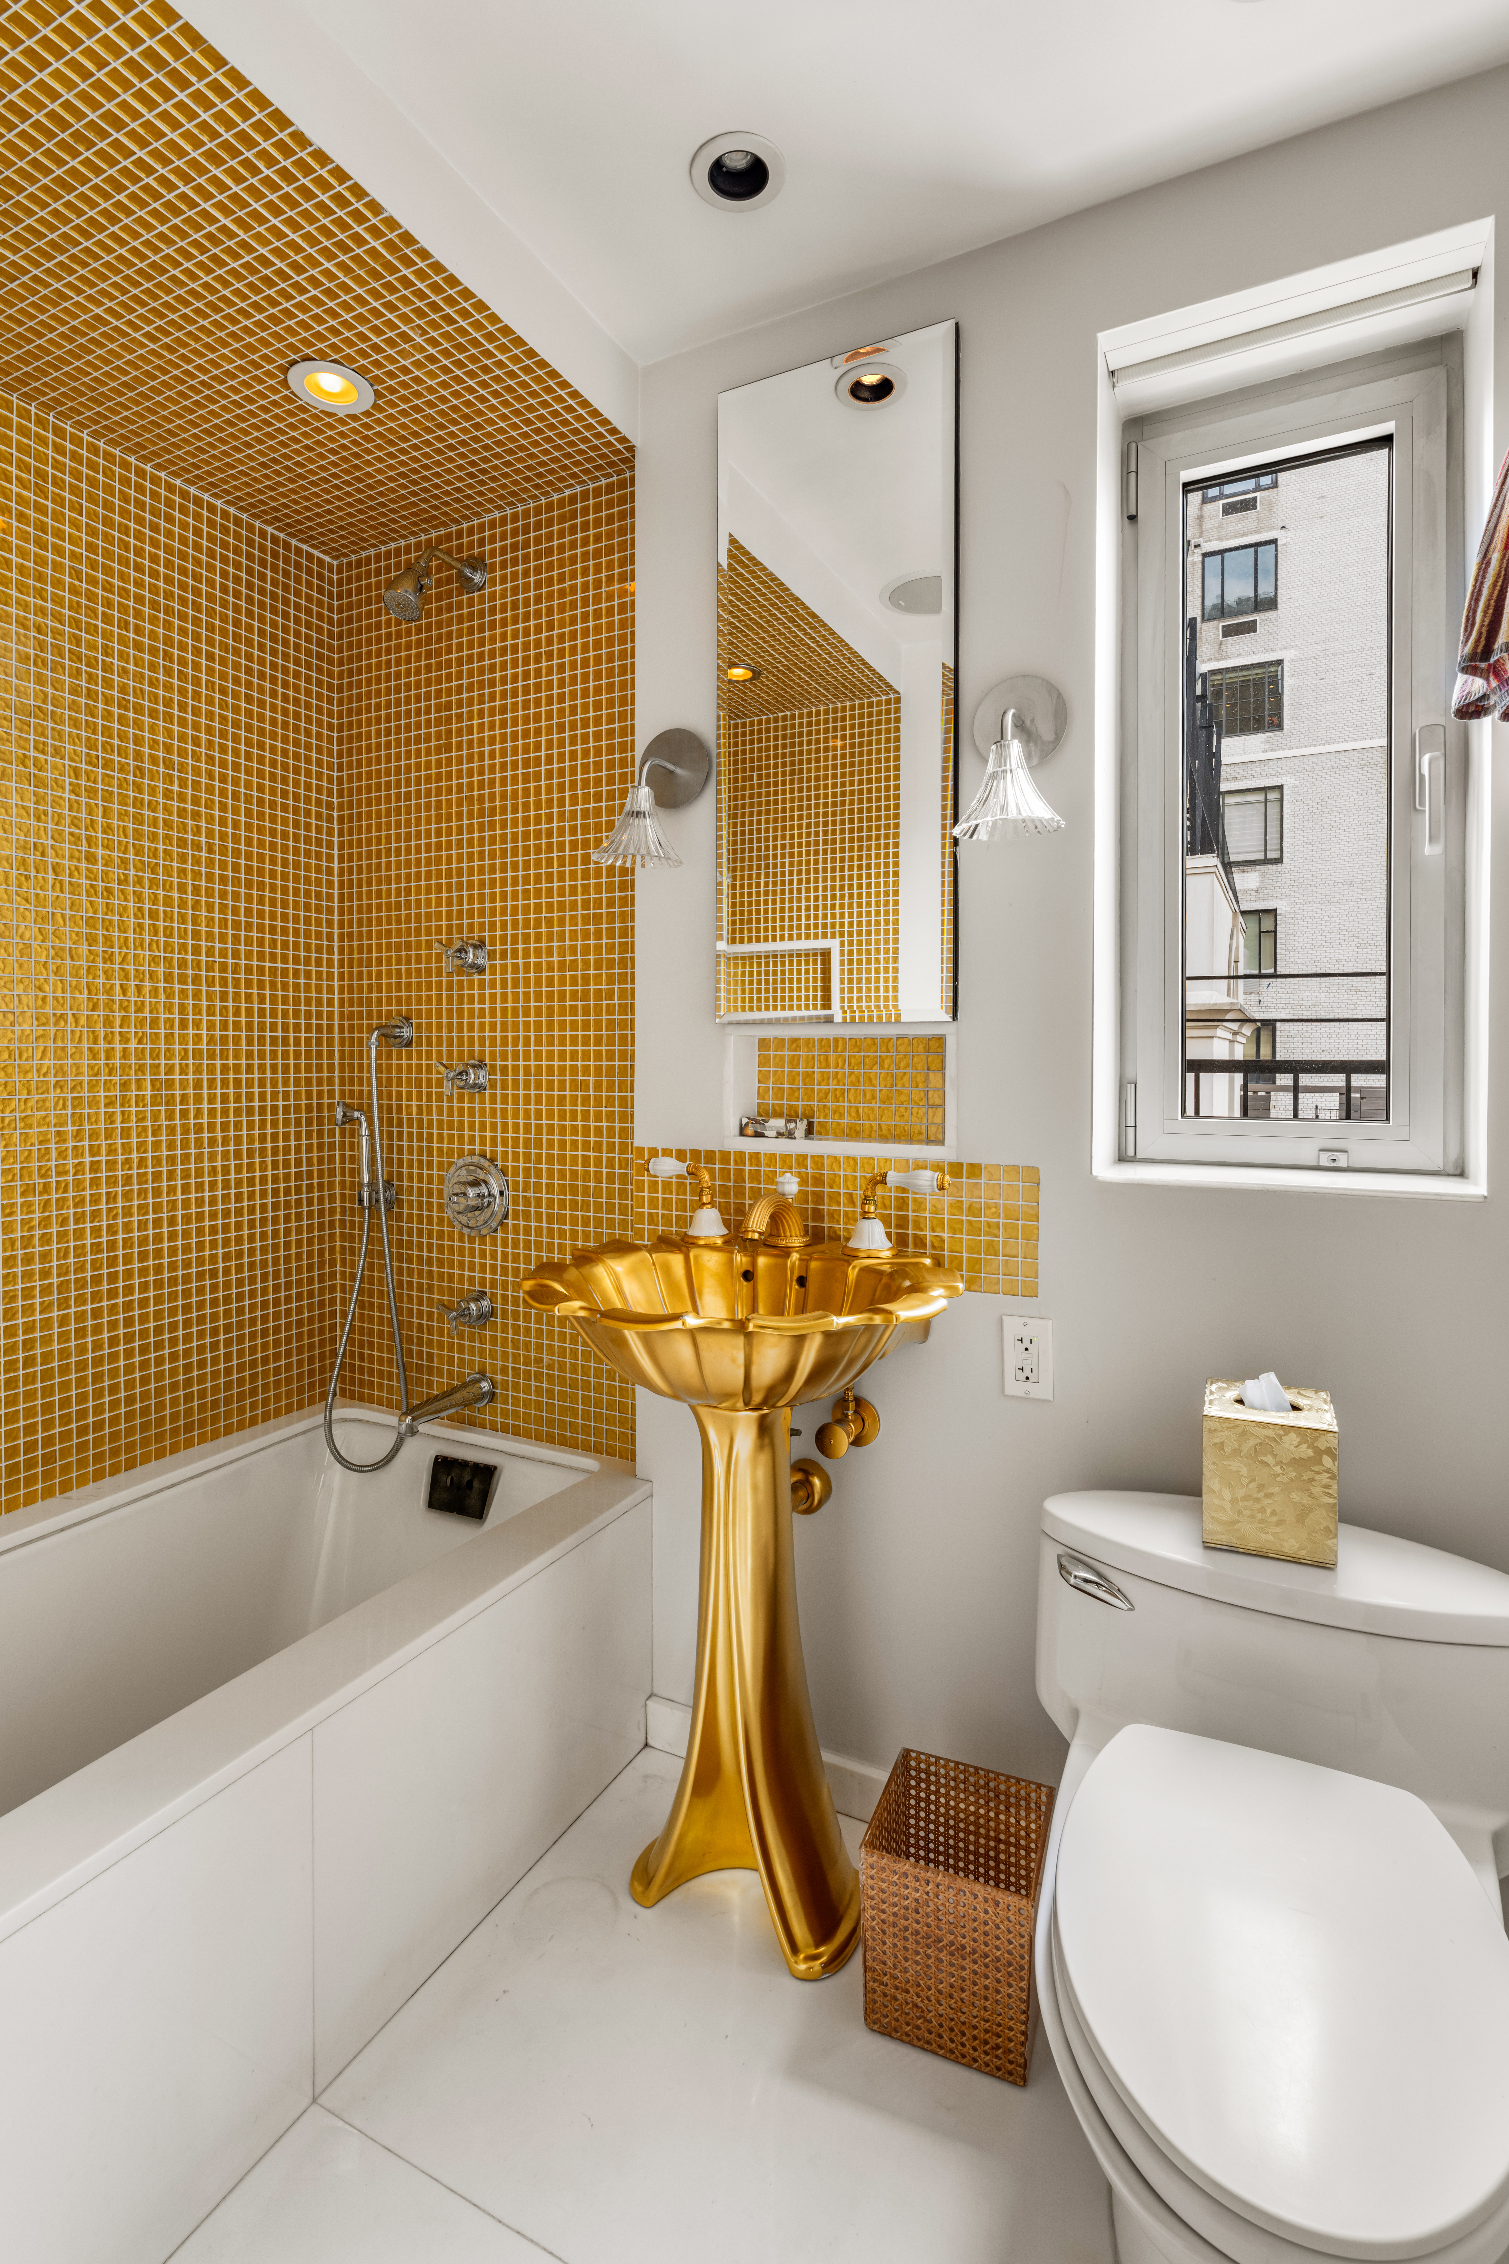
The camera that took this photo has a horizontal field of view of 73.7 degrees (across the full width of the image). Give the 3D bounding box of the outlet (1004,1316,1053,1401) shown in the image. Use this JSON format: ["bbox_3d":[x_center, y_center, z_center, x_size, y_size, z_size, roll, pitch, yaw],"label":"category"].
[{"bbox_3d":[0.380,0.316,1.400,0.069,0.114,0.007,1,3,25],"label":"outlet"}]

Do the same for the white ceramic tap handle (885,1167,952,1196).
[{"bbox_3d":[0.223,0.066,1.373,0.090,0.032,0.032,1,3,25],"label":"white ceramic tap handle"}]

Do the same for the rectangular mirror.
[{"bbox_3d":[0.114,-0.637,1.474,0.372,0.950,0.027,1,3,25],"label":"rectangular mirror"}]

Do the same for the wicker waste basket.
[{"bbox_3d":[0.257,0.957,1.251,0.200,0.212,0.200,1,3,25],"label":"wicker waste basket"}]

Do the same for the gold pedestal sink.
[{"bbox_3d":[-0.021,0.624,1.320,0.570,0.870,0.520,1,3,25],"label":"gold pedestal sink"}]

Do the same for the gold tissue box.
[{"bbox_3d":[0.594,0.391,1.165,0.130,0.149,0.140,1,3,25],"label":"gold tissue box"}]

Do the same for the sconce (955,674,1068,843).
[{"bbox_3d":[0.329,-0.503,1.296,0.142,0.235,0.175,1,3,25],"label":"sconce"}]

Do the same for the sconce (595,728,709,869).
[{"bbox_3d":[-0.163,-0.518,1.530,0.145,0.235,0.175,1,3,25],"label":"sconce"}]

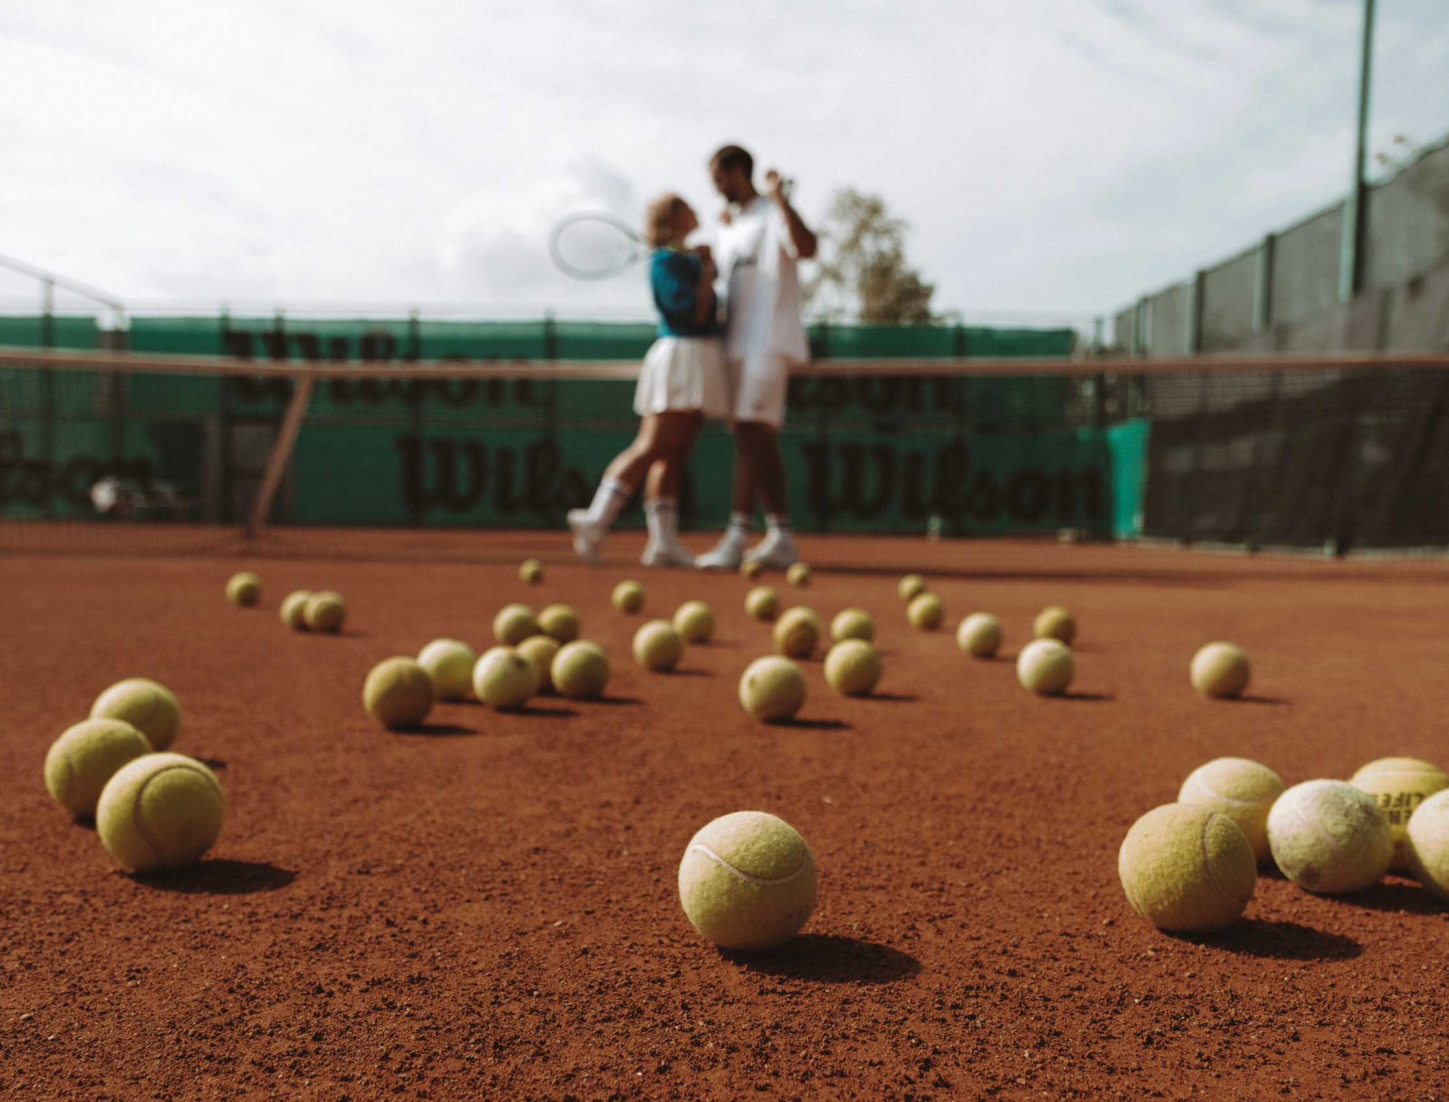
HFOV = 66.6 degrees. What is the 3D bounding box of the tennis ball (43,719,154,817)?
[{"bbox_3d":[-0.420,0.148,0.746,0.067,0.067,0.067,1,2,0],"label":"tennis ball"}]

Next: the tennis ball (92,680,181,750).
[{"bbox_3d":[-0.500,0.142,0.938,0.067,0.067,0.067,1,2,0],"label":"tennis ball"}]

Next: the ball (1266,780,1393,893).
[{"bbox_3d":[0.358,0.169,0.652,0.067,0.067,0.067,1,2,0],"label":"ball"}]

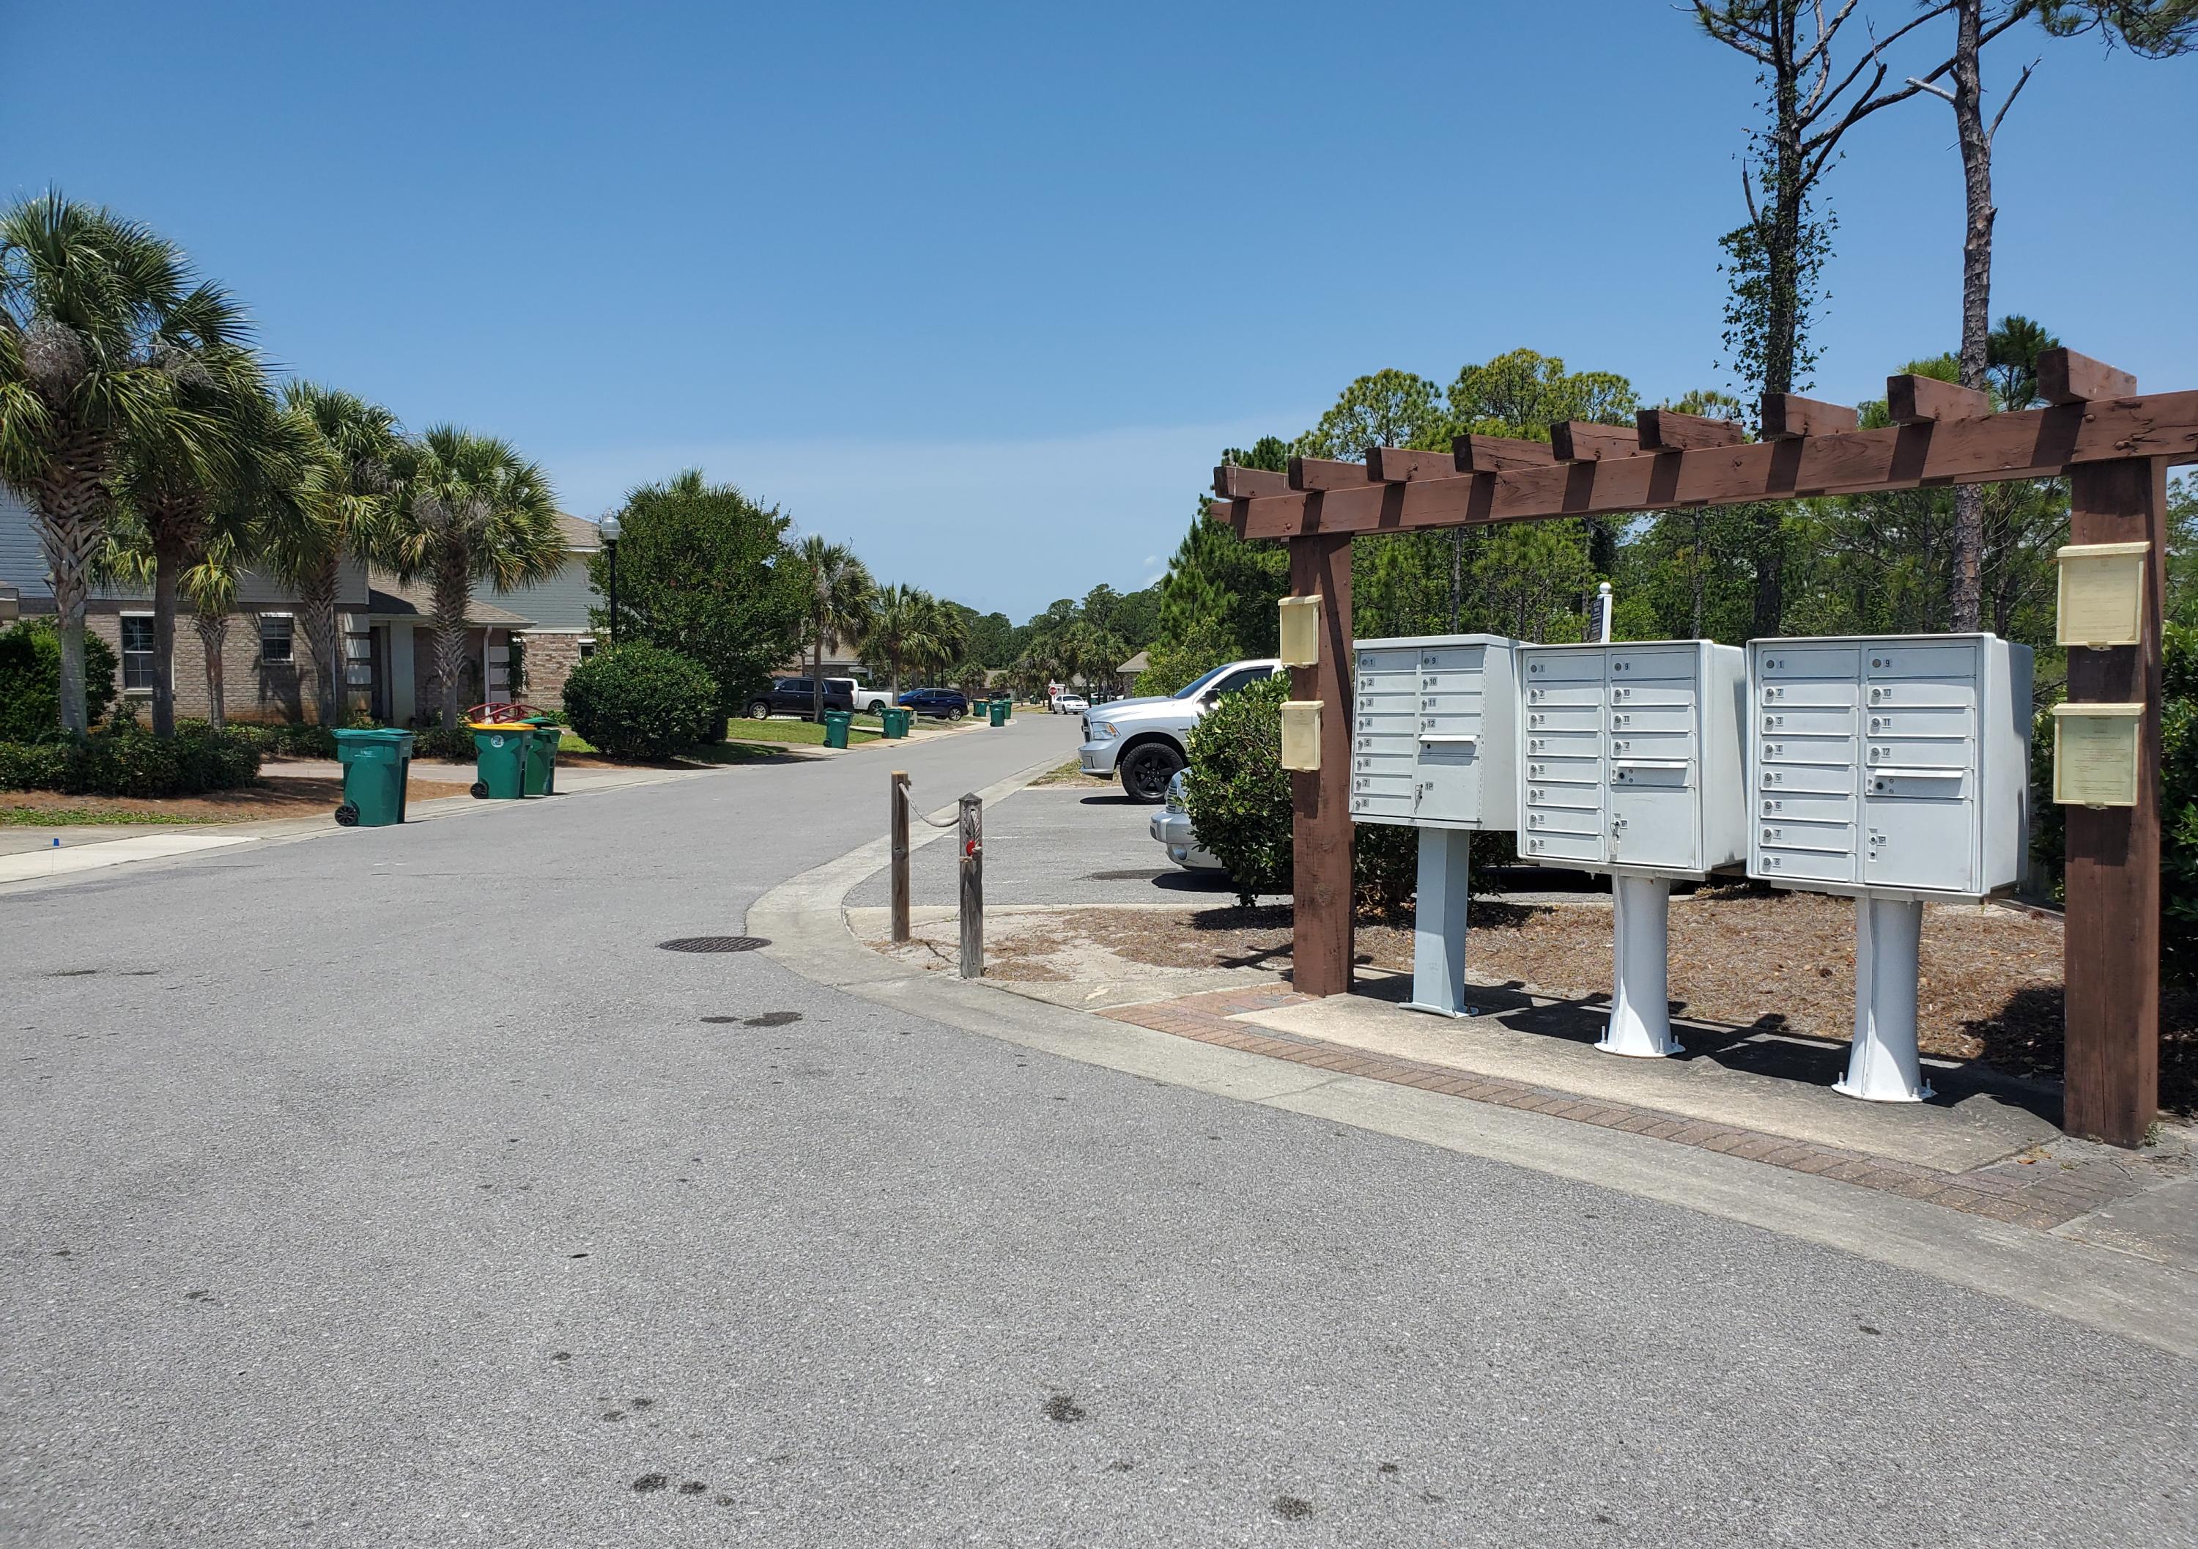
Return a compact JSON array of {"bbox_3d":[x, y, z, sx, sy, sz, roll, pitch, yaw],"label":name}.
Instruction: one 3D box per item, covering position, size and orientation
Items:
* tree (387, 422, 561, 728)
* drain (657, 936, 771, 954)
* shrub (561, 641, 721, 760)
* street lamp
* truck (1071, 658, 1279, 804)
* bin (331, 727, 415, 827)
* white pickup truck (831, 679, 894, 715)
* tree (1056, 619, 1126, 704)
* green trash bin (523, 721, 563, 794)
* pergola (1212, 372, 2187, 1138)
[{"bbox_3d":[-12.300,-3.640,32.500,3.600,6.400,3.600,0,3,0],"label":"tree"},{"bbox_3d":[-2.290,1.015,9.800,0.680,0.040,0.680,0,3,0],"label":"drain"},{"bbox_3d":[-10.200,-1.660,36.600,3.500,2.600,3.300,0,3,0],"label":"shrub"},{"bbox_3d":[-10.544,-3.073,35.883,0.430,5.200,0.430,-1,3,0],"label":"street lamp"},{"bbox_3d":[2.557,-0.667,23.531,5.820,1.930,2.030,-1,3,-5],"label":"truck"},{"bbox_3d":[-8.410,0.040,19.100,0.820,1.120,0.690,0,3,-12],"label":"bin"},{"bbox_3d":[-13.200,-3.940,84.500,5.800,1.920,2.000,0,3,2],"label":"white pickup truck"},{"bbox_3d":[-0.500,-7.900,120.000,4.800,6.900,4.800,0,3,0],"label":"tree"},{"bbox_3d":[-8.771,-0.272,25.514,0.880,1.130,0.720,-1,3,-8],"label":"green trash bin"},{"bbox_3d":[2.192,-0.111,6.593,4.360,2.550,0.760,2,4,45],"label":"pergola"}]

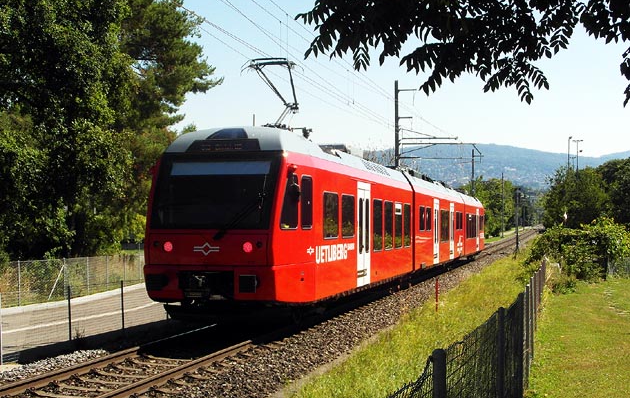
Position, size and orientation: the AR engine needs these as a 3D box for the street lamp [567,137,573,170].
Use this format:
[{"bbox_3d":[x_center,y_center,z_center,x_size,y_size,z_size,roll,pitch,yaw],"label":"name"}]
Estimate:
[{"bbox_3d":[38.490,-1.590,140.000,0.800,15.800,0.500,0,1,15],"label":"street lamp"}]

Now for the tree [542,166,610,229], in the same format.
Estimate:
[{"bbox_3d":[31.020,0.420,110.000,8.100,8.900,7.800,0,1,0],"label":"tree"}]

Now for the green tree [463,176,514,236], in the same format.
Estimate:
[{"bbox_3d":[30.110,1.470,160.000,8.600,10.400,8.400,0,1,0],"label":"green tree"}]

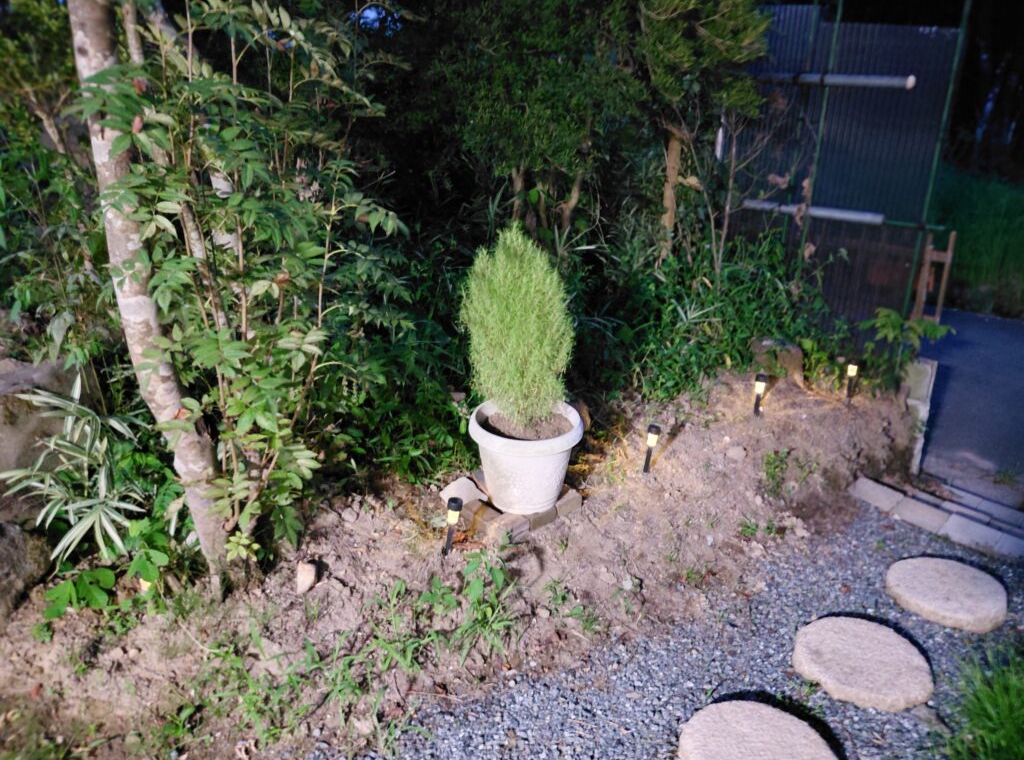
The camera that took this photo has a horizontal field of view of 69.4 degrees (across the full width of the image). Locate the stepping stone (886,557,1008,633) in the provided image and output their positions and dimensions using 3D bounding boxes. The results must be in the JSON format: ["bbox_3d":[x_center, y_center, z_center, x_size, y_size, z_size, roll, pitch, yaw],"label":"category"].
[{"bbox_3d":[1.233,0.604,2.104,0.294,0.050,0.294,2,19,0],"label":"stepping stone"}]

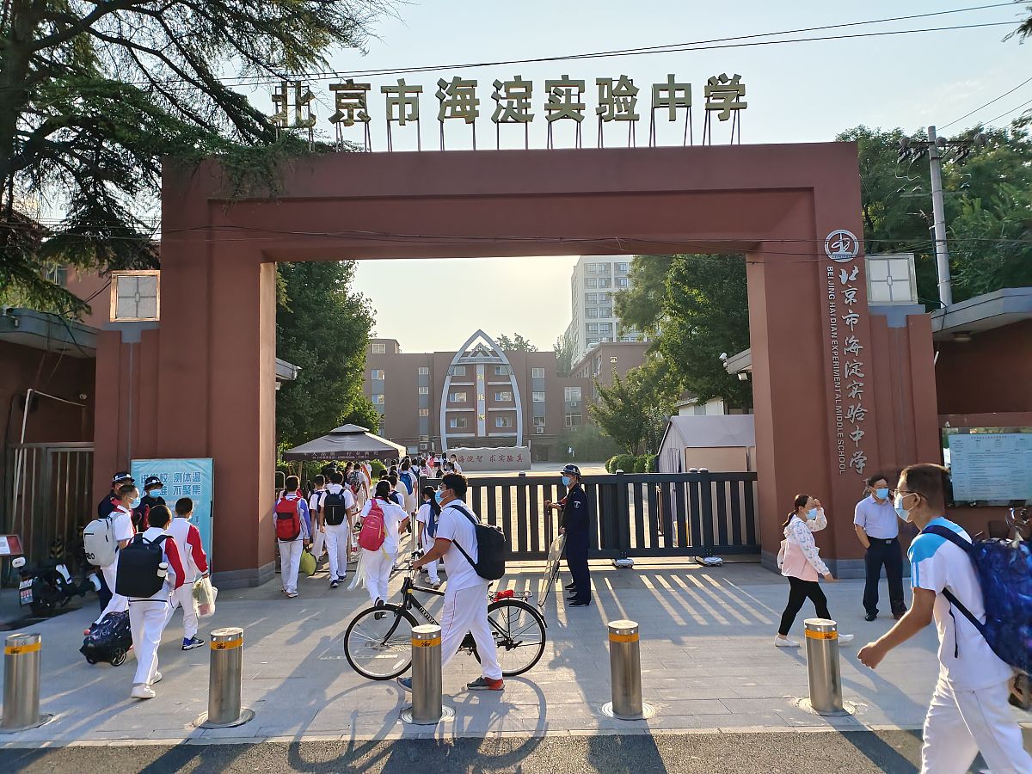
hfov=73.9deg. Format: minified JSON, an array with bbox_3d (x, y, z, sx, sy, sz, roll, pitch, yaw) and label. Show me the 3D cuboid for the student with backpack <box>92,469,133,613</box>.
[{"bbox_3d":[-4.769,1.919,8.116,0.550,1.685,0.500,-1,-5,-3],"label":"student with backpack"}]

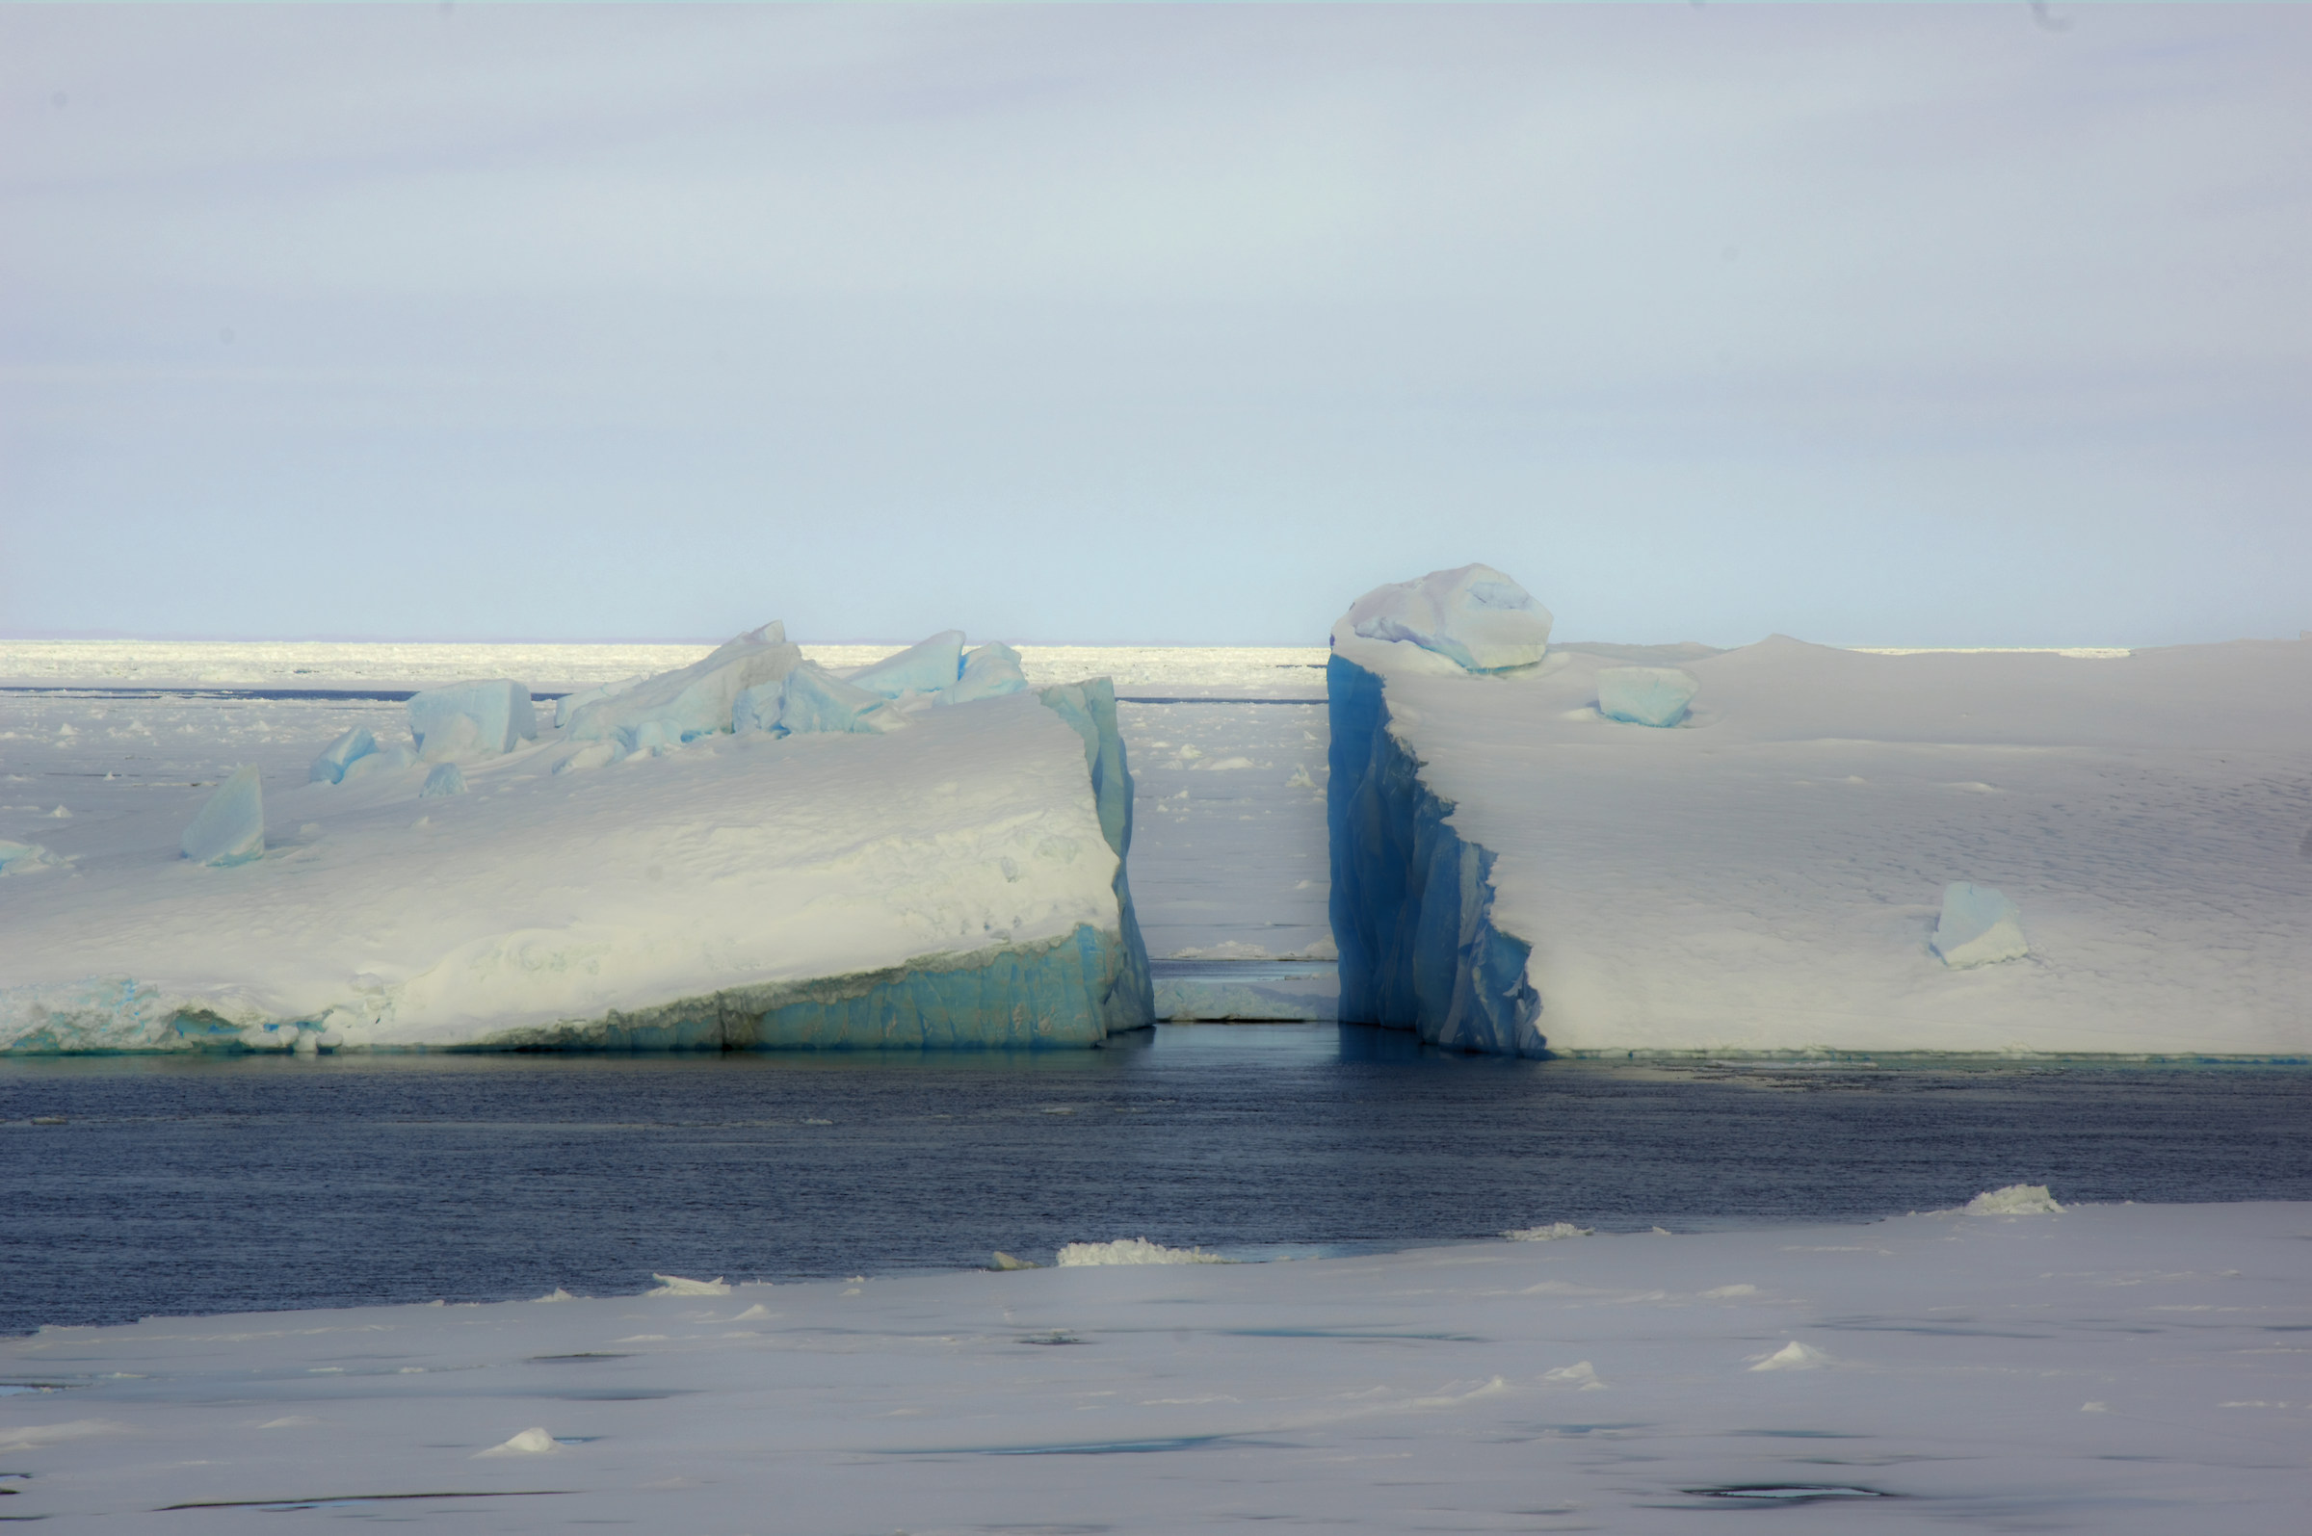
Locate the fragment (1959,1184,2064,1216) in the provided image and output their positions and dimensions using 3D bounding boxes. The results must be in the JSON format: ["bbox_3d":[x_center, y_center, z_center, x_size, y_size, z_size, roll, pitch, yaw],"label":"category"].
[{"bbox_3d":[22.502,11.344,430.000,2.700,0.820,1.700,0,1,0],"label":"fragment"}]

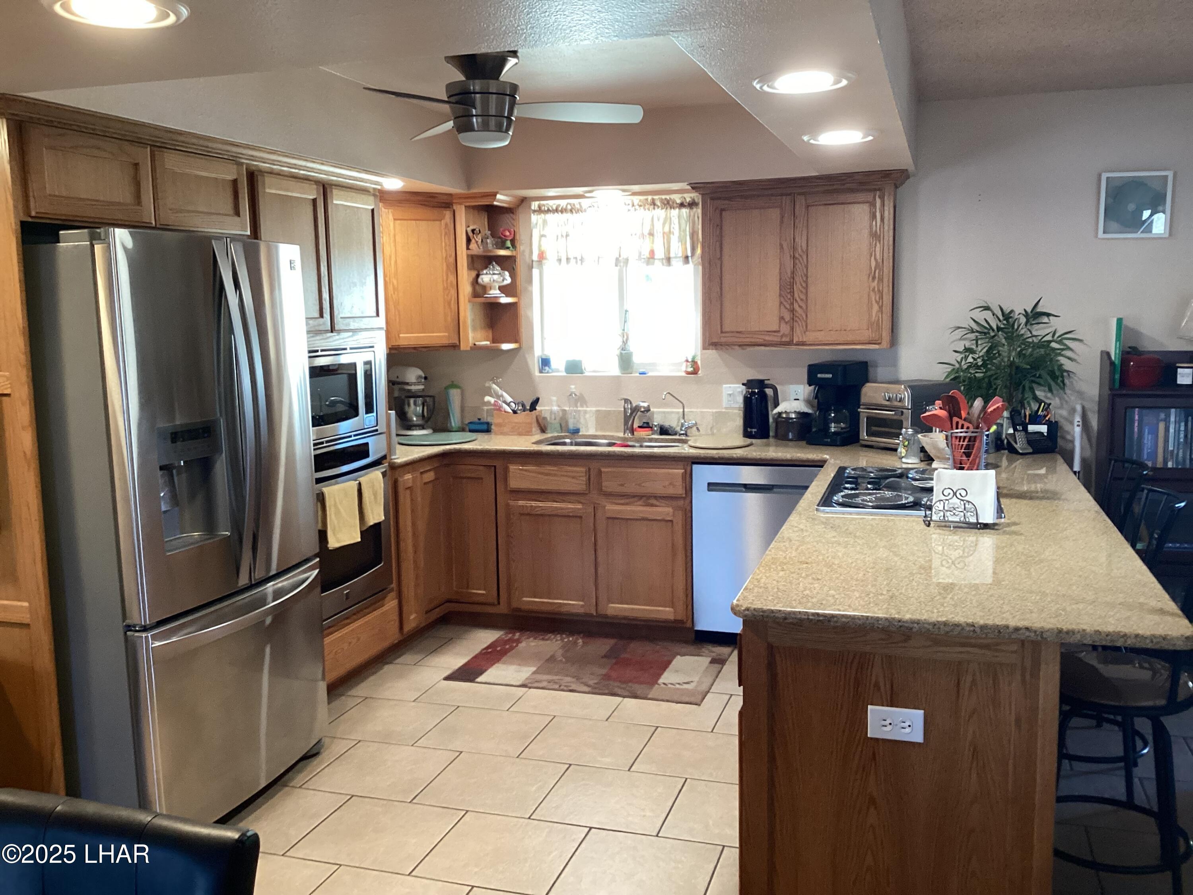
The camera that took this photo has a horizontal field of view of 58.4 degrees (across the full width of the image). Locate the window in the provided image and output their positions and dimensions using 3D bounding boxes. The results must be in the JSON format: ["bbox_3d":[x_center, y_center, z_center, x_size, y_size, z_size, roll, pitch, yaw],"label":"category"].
[{"bbox_3d":[0.099,-0.808,5.420,0.879,0.884,0.119,1,8,17],"label":"window"}]

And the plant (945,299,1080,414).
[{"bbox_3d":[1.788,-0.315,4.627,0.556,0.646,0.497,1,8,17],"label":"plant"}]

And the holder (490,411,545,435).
[{"bbox_3d":[-0.405,-0.130,5.507,0.216,0.119,0.129,1,8,17],"label":"holder"}]

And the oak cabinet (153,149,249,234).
[{"bbox_3d":[-1.544,-0.830,3.544,0.600,0.245,0.480,1,8,17],"label":"oak cabinet"}]

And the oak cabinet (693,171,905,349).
[{"bbox_3d":[0.951,-0.849,4.983,0.950,0.770,0.390,1,8,17],"label":"oak cabinet"}]

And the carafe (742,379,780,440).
[{"bbox_3d":[0.792,-0.188,5.169,0.179,0.285,0.127,0,8,6],"label":"carafe"}]

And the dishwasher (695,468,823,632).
[{"bbox_3d":[0.811,0.438,5.042,0.602,0.810,0.610,1,8,17],"label":"dishwasher"}]

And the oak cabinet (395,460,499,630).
[{"bbox_3d":[-0.858,0.418,5.245,0.825,0.795,1.014,1,8,17],"label":"oak cabinet"}]

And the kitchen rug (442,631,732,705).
[{"bbox_3d":[-0.014,0.950,4.742,1.120,0.012,0.745,1,8,17],"label":"kitchen rug"}]

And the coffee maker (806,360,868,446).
[{"bbox_3d":[1.109,-0.207,4.941,0.189,0.368,0.238,5,9,36],"label":"coffee maker"}]

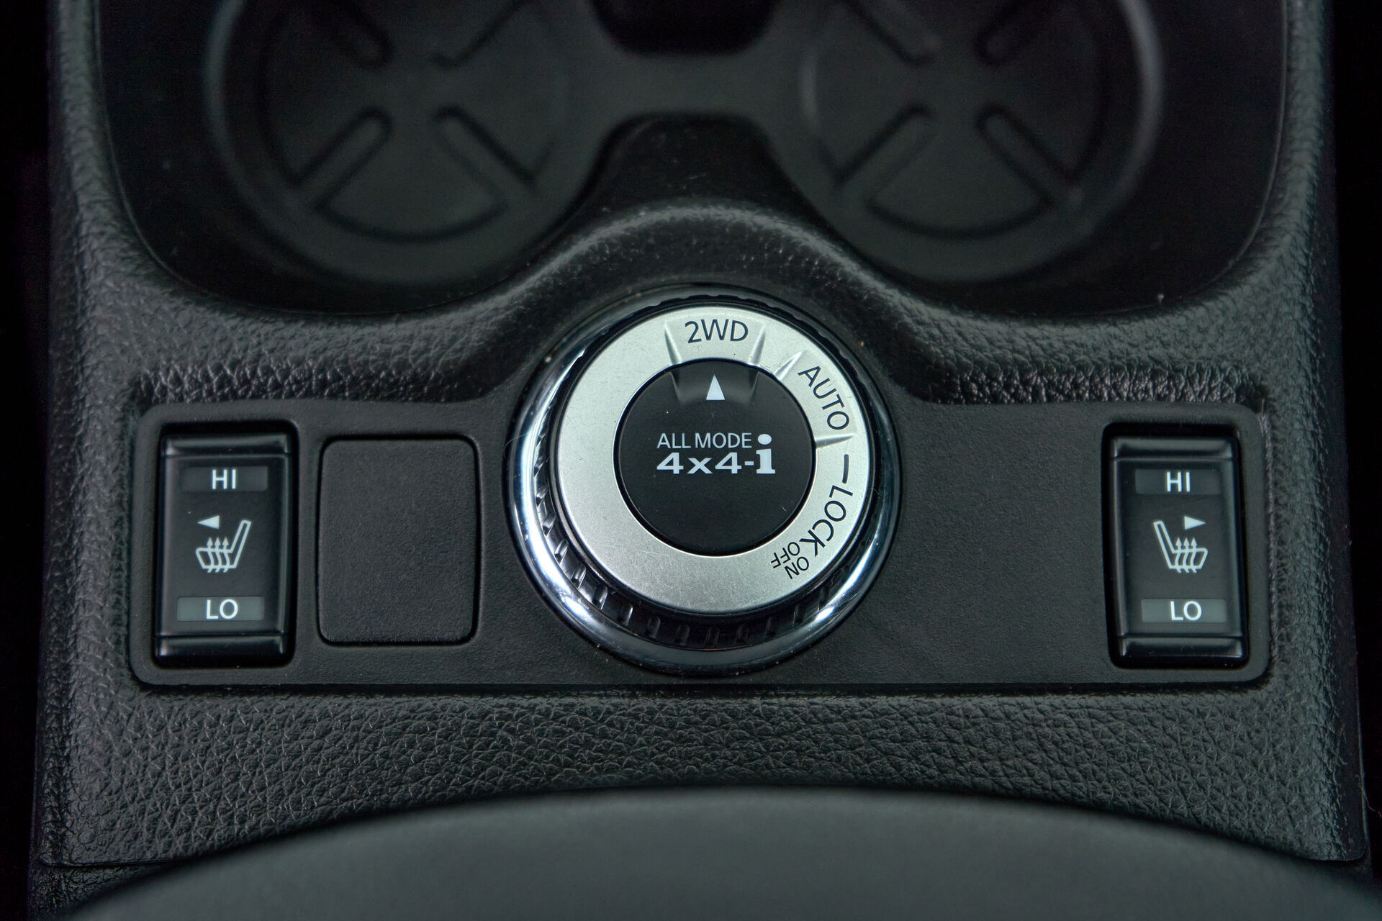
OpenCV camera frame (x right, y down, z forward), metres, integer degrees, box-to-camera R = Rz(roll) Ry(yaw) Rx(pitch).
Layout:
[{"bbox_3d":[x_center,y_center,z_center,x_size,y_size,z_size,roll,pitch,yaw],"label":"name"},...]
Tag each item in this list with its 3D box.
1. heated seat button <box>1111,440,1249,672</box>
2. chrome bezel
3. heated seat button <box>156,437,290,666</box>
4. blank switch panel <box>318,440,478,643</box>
[{"bbox_3d":[0.076,0.014,0.423,0.020,0.009,0.035,0,80,-2],"label":"heated seat button"},{"bbox_3d":[0.002,0.001,0.410,0.060,0.021,0.060,0,80,-2],"label":"chrome bezel"},{"bbox_3d":[-0.072,0.014,0.417,0.020,0.009,0.035,0,80,-2],"label":"heated seat button"},{"bbox_3d":[-0.045,0.013,0.417,0.024,0.004,0.031,0,80,-2],"label":"blank switch panel"}]

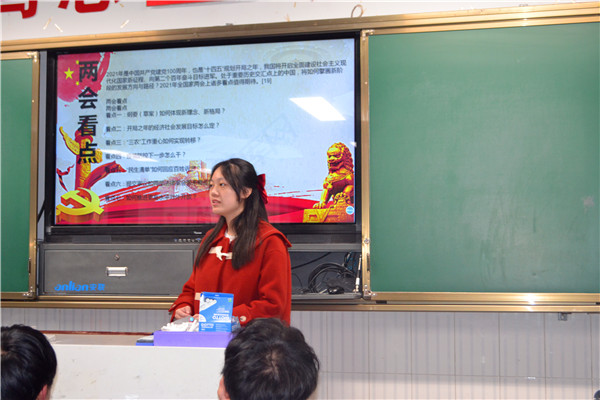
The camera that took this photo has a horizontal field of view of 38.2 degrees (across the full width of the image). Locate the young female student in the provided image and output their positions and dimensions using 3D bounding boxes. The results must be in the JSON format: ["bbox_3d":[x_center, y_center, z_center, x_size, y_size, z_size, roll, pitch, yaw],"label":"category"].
[{"bbox_3d":[-0.258,0.648,3.330,0.490,1.620,0.400,-2,-4,37],"label":"young female student"}]

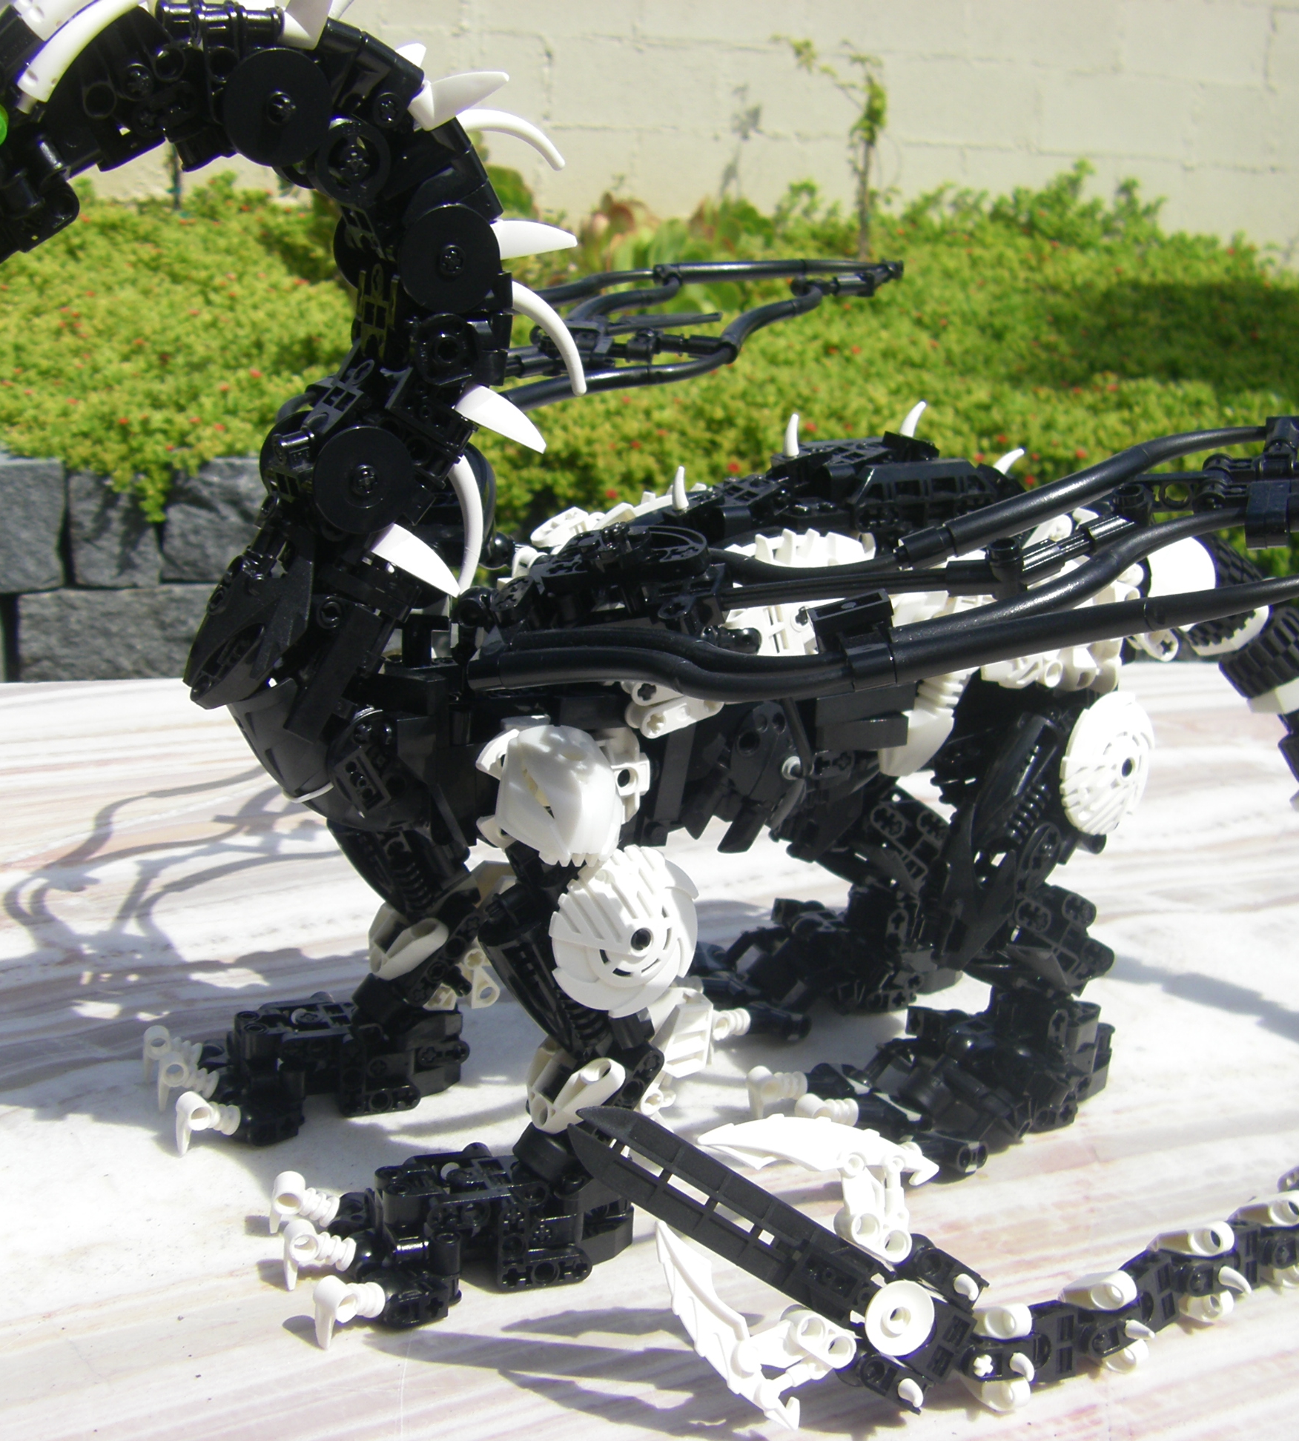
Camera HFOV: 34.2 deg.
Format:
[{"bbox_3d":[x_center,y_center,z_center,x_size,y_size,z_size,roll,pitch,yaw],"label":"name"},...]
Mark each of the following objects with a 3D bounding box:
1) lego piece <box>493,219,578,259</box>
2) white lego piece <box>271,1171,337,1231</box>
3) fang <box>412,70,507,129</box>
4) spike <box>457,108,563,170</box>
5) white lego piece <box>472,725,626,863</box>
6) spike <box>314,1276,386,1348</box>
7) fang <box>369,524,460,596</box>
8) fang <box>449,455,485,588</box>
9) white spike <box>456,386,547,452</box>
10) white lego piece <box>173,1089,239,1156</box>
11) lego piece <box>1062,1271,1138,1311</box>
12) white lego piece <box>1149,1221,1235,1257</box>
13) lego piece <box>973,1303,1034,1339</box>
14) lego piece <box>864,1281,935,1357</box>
[{"bbox_3d":[-0.028,-0.112,0.487,0.025,0.009,0.008,-16,22,-24],"label":"lego piece"},{"bbox_3d":[-0.083,0.116,0.511,0.017,0.018,0.009,-2,17,-11],"label":"white lego piece"},{"bbox_3d":[-0.042,-0.141,0.474,0.024,0.010,0.008,-32,35,-31],"label":"fang"},{"bbox_3d":[-0.032,-0.134,0.480,0.032,0.008,0.004,17,-1,-23],"label":"spike"},{"bbox_3d":[-0.021,0.016,0.463,0.027,0.029,0.022,-7,19,-27],"label":"white lego piece"},{"bbox_3d":[-0.067,0.131,0.470,0.017,0.018,0.009,-10,20,-33],"label":"spike"},{"bbox_3d":[-0.052,-0.037,0.491,0.022,0.009,0.008,38,-5,-15],"label":"fang"},{"bbox_3d":[-0.043,-0.045,0.490,0.008,0.031,0.004,-5,3,-21],"label":"fang"},{"bbox_3d":[-0.033,-0.071,0.494,0.025,0.008,0.008,25,3,-32],"label":"white spike"},{"bbox_3d":[-0.118,0.107,0.559,0.016,0.016,0.008,17,2,-44],"label":"white lego piece"},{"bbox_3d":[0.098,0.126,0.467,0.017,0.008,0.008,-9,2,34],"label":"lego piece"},{"bbox_3d":[0.127,0.122,0.493,0.007,0.008,0.021,6,-20,-39],"label":"white lego piece"},{"bbox_3d":[0.074,0.130,0.458,0.007,0.008,0.021,9,-15,-35],"label":"lego piece"},{"bbox_3d":[0.051,0.124,0.439,0.016,0.016,0.005,-5,3,-21],"label":"lego piece"}]

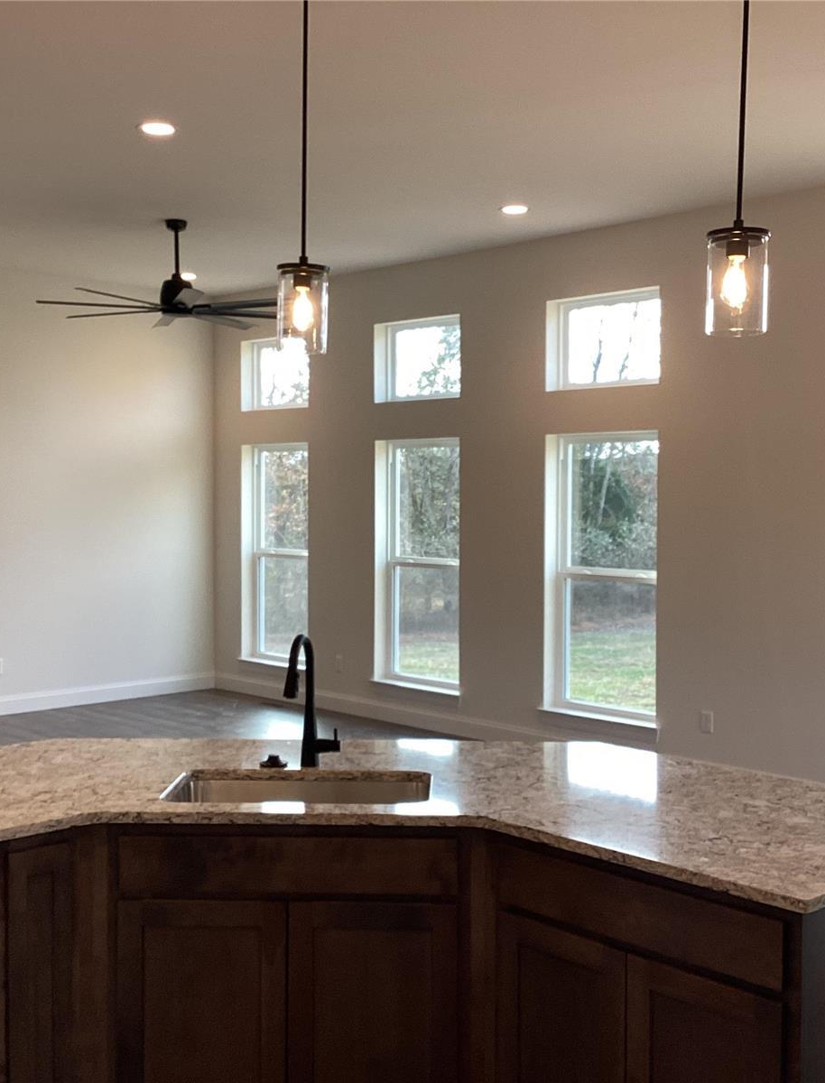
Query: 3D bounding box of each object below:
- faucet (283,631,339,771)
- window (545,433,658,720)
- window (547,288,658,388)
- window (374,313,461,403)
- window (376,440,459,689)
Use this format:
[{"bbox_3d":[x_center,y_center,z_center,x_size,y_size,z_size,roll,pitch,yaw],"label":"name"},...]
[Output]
[{"bbox_3d":[-0.289,0.460,3.677,0.120,0.395,0.250,1,2,10],"label":"faucet"},{"bbox_3d":[1.212,0.211,8.158,0.120,1.786,0.890,-2,3,-43],"label":"window"},{"bbox_3d":[1.214,-1.250,8.101,0.110,0.582,0.883,-2,3,-43],"label":"window"},{"bbox_3d":[0.067,-1.300,9.312,0.110,0.577,0.887,-2,3,-43],"label":"window"},{"bbox_3d":[0.066,0.157,9.368,0.120,1.786,0.880,-2,3,-43],"label":"window"}]

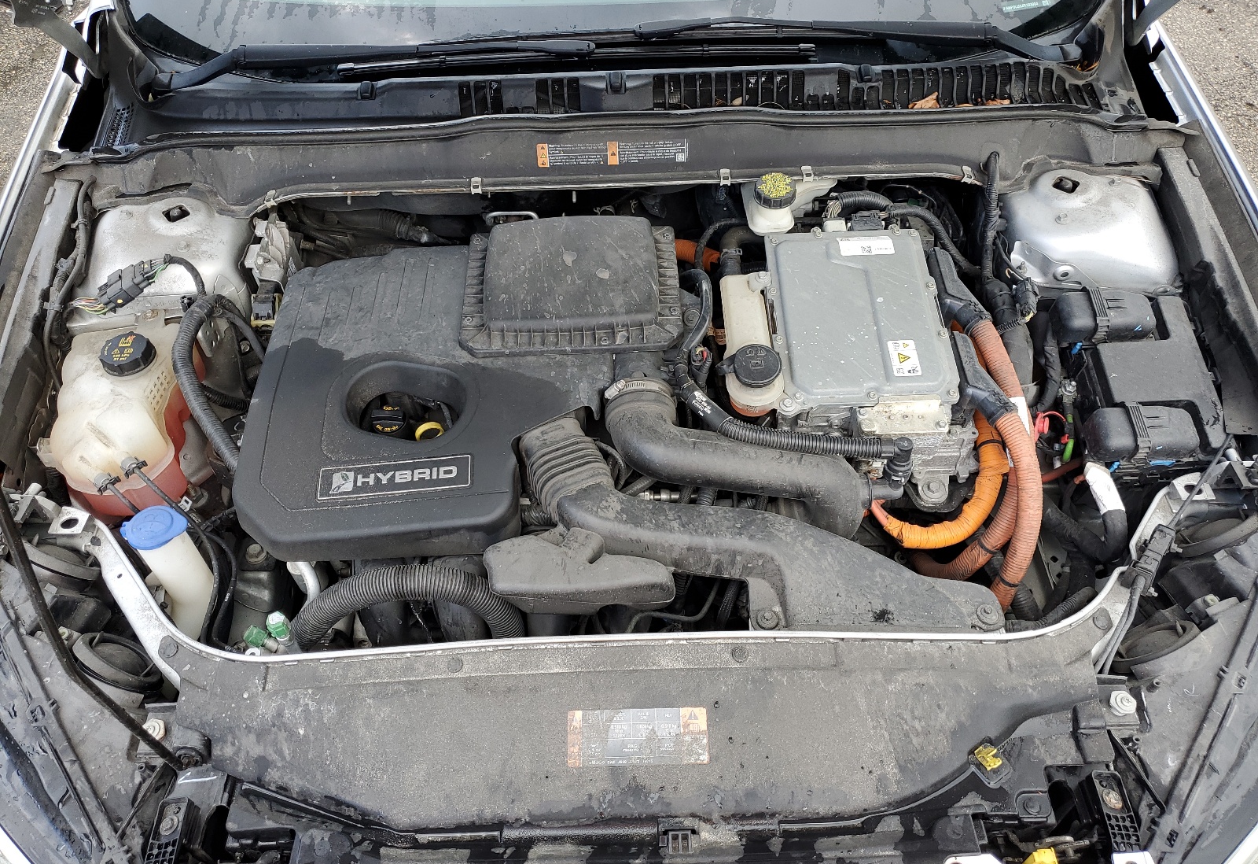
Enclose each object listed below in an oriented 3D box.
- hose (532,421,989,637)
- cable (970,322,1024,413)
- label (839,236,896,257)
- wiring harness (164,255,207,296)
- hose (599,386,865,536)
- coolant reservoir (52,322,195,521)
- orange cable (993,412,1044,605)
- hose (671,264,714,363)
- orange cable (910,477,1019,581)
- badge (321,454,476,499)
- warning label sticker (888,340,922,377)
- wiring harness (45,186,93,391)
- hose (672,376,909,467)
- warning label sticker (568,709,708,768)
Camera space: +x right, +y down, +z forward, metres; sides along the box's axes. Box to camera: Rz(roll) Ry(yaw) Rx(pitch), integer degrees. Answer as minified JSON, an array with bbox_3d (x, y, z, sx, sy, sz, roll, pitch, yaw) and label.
[{"bbox_3d":[0.127,0.100,1.030,0.530,0.130,0.185,8,55,7],"label":"hose"},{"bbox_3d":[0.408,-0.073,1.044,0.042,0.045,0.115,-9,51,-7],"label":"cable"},{"bbox_3d":[0.294,-0.230,1.170,0.065,0.002,0.030,-2,57,0],"label":"label"},{"bbox_3d":[-0.531,-0.186,1.130,0.050,0.035,0.050,-1,54,0],"label":"wiring harness"},{"bbox_3d":[0.123,0.031,1.090,0.305,0.150,0.130,8,55,7],"label":"hose"},{"bbox_3d":[-0.558,-0.016,1.051,0.135,0.165,0.170,-1,51,0],"label":"coolant reservoir"},{"bbox_3d":[0.441,0.085,1.070,0.062,0.150,0.190,-1,54,0],"label":"orange cable"},{"bbox_3d":[0.074,-0.138,1.108,0.047,0.040,0.125,-1,51,0],"label":"hose"},{"bbox_3d":[0.381,0.112,1.074,0.117,0.090,0.095,-1,51,0],"label":"orange cable"},{"bbox_3d":[-0.250,0.049,1.010,0.162,0.004,0.038,-5,57,-1],"label":"badge"},{"bbox_3d":[0.315,-0.084,1.080,0.031,0.002,0.049,-4,58,1],"label":"warning label sticker"},{"bbox_3d":[-0.694,-0.182,1.170,0.055,0.120,0.260,-1,54,0],"label":"wiring harness"},{"bbox_3d":[0.174,-0.012,1.017,0.250,0.060,0.085,-1,51,0],"label":"hose"},{"bbox_3d":[0.009,0.286,0.885,0.131,0.002,0.051,-1,61,-1],"label":"warning label sticker"}]

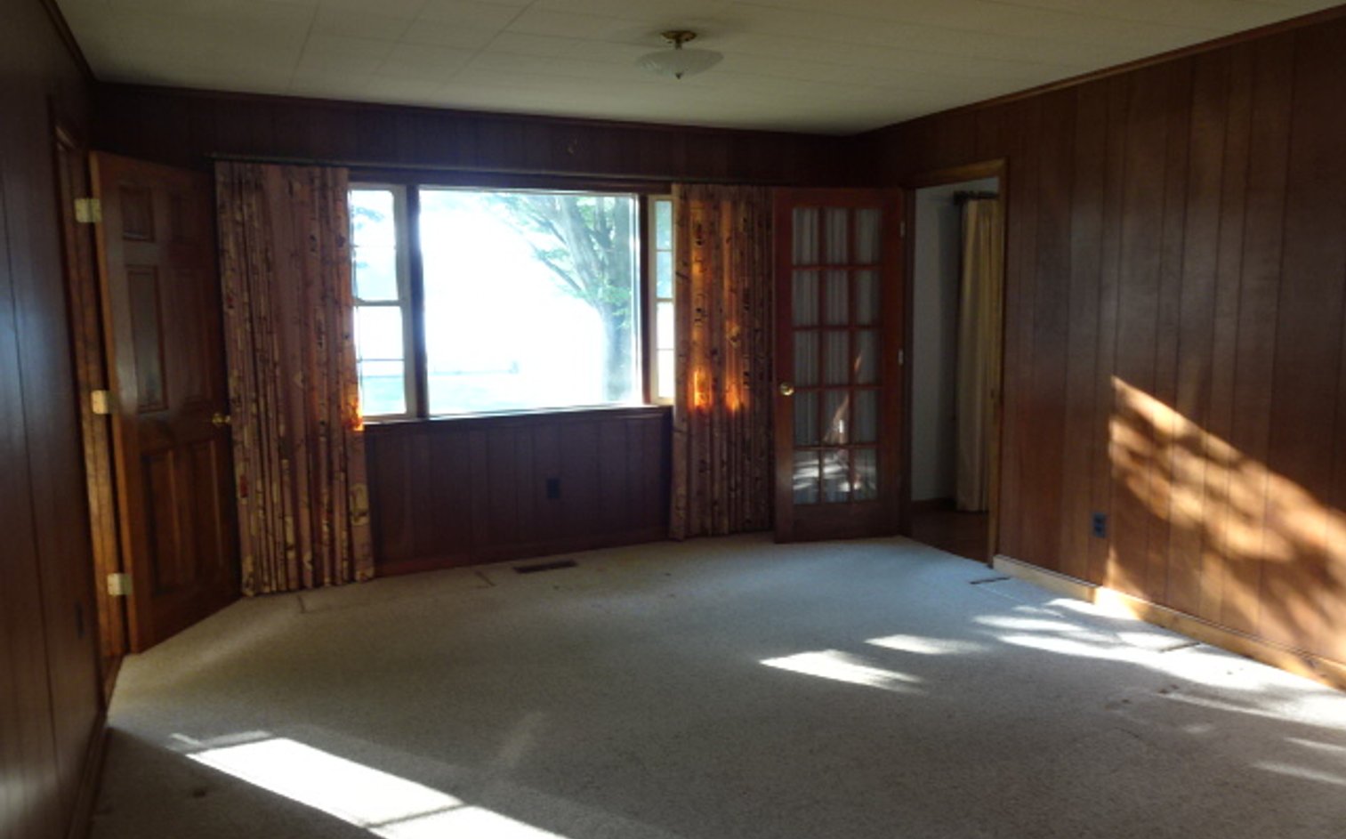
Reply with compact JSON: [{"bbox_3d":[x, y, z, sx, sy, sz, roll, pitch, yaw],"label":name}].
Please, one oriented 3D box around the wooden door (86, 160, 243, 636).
[{"bbox_3d":[-2.175,-0.085,4.065,0.040,2.015,0.710,1,8,9],"label":"wooden door"}]

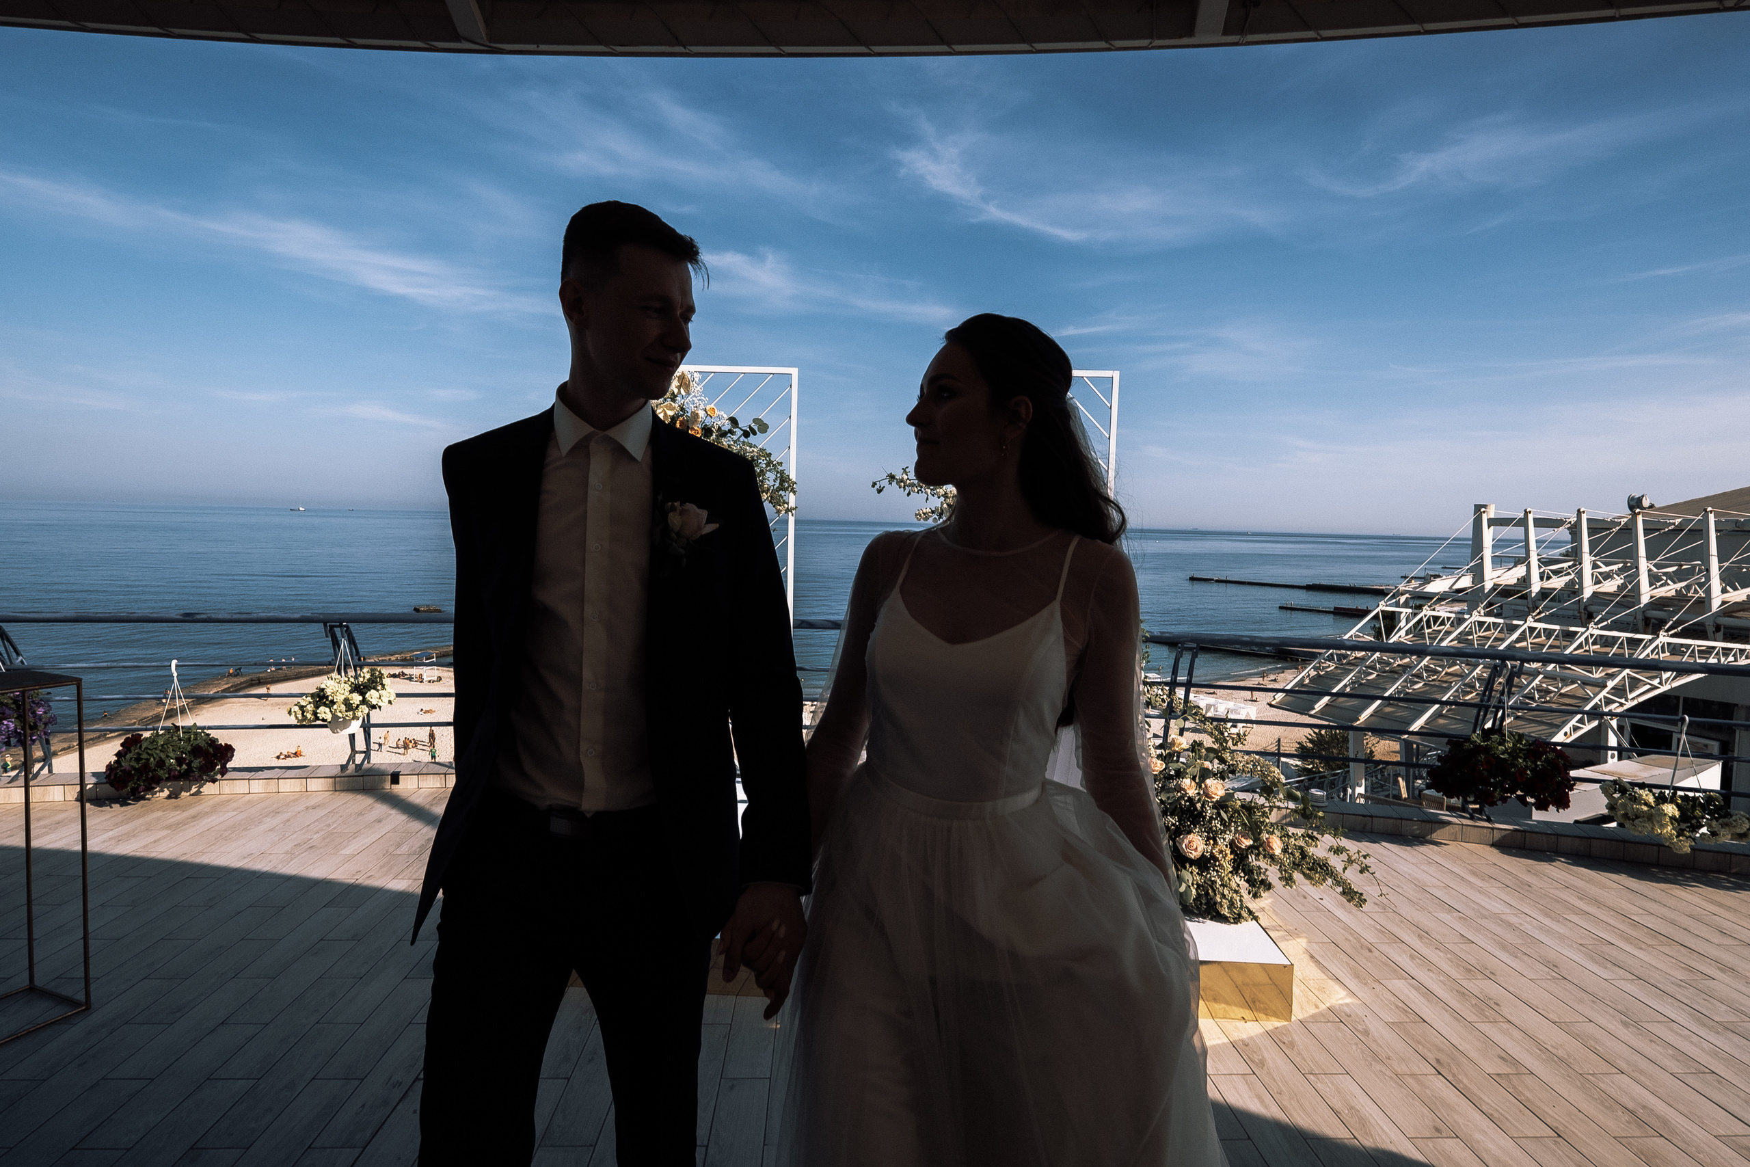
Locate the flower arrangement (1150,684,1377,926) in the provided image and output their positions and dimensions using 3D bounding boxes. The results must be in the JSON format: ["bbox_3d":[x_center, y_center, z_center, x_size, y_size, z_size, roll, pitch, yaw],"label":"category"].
[{"bbox_3d":[1.284,0.780,3.145,0.896,0.826,0.645,1,4,0],"label":"flower arrangement"}]

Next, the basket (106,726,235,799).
[{"bbox_3d":[-3.506,0.887,4.370,0.497,0.326,0.422,1,4,-9],"label":"basket"}]

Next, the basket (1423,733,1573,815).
[{"bbox_3d":[2.895,0.869,4.075,0.565,0.338,0.480,2,4,17],"label":"basket"}]

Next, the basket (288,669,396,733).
[{"bbox_3d":[-2.807,0.618,4.619,0.478,0.322,0.406,1,4,-9],"label":"basket"}]

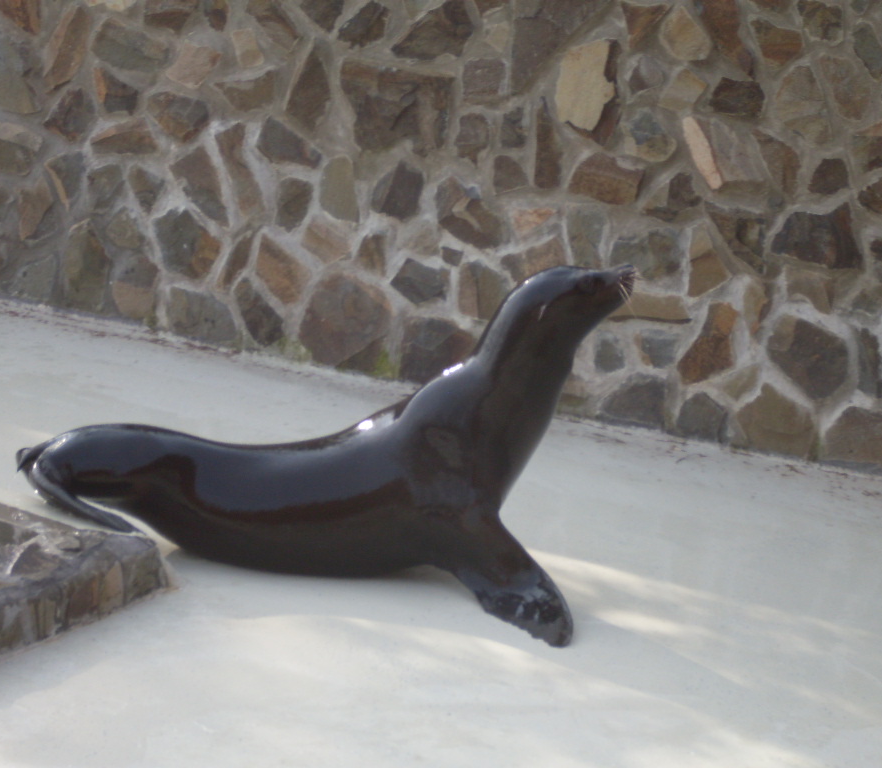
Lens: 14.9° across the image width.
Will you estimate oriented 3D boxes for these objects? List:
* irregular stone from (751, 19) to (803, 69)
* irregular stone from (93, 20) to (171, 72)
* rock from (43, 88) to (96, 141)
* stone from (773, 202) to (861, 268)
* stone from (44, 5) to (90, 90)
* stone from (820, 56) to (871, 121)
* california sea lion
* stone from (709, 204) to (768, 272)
[{"bbox_3d":[0.866,-0.879,8.703,0.139,0.128,0.070,11,19,28],"label":"irregular stone"},{"bbox_3d":[-0.881,-0.987,9.818,0.300,0.152,0.090,11,20,33],"label":"irregular stone"},{"bbox_3d":[-1.055,-0.778,9.687,0.174,0.148,0.069,11,20,26],"label":"rock"},{"bbox_3d":[0.975,-0.382,8.676,0.238,0.169,0.078,11,20,26],"label":"stone"},{"bbox_3d":[-0.936,-0.860,8.566,0.137,0.216,0.082,10,21,27],"label":"stone"},{"bbox_3d":[1.036,-0.753,8.527,0.156,0.161,0.090,11,20,33],"label":"stone"},{"bbox_3d":[-0.280,0.024,7.885,1.540,0.830,0.550,8,19,19],"label":"california sea lion"},{"bbox_3d":[0.785,-0.381,8.894,0.176,0.183,0.097,11,19,28],"label":"stone"}]

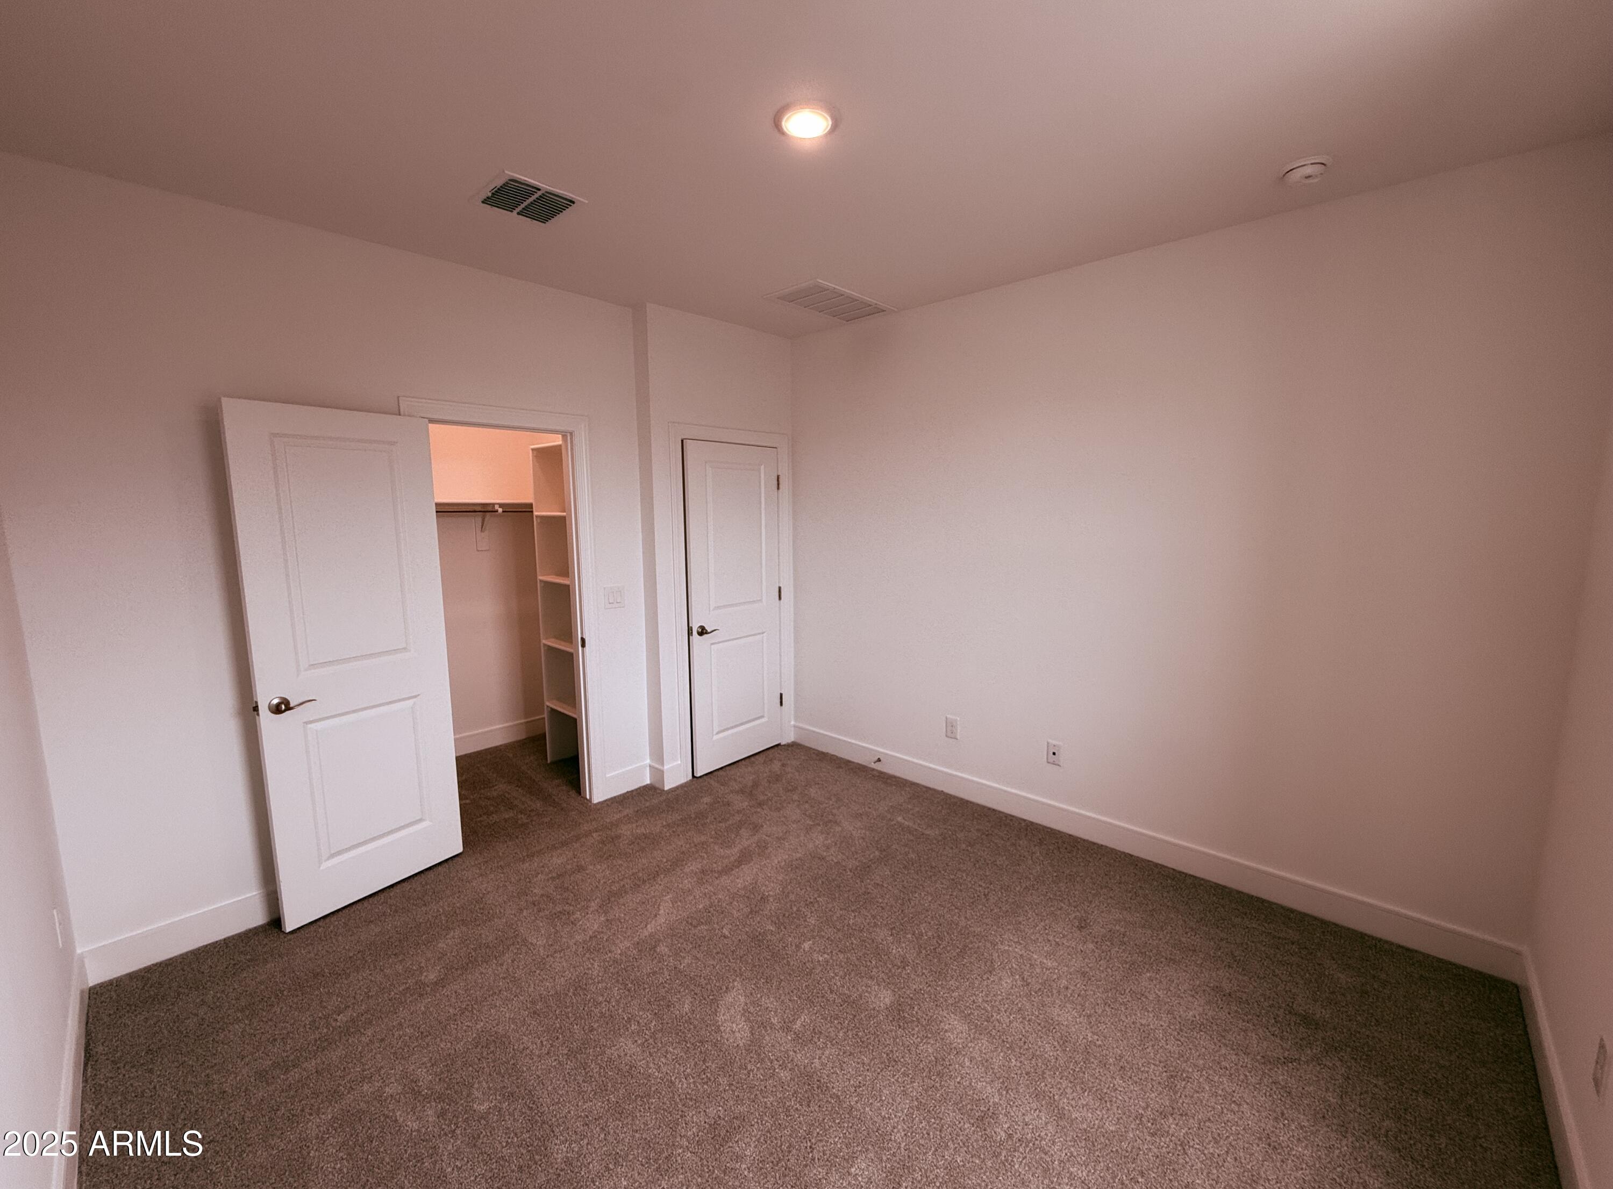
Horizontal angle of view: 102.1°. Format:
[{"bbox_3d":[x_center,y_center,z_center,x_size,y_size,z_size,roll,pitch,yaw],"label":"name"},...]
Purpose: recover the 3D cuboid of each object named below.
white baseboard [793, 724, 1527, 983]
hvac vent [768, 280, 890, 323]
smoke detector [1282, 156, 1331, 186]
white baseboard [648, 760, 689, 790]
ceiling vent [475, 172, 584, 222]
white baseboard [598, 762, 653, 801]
[{"bbox_3d":[1.186,1.129,3.434,3.502,0.130,0.018,7,10,43],"label":"white baseboard"},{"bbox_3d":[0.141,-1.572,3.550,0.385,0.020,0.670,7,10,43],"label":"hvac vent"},{"bbox_3d":[1.646,-1.385,2.152,0.136,0.038,0.136,7,10,43],"label":"smoke detector"},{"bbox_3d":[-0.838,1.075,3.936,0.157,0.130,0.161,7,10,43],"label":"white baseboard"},{"bbox_3d":[-0.996,-1.403,2.348,0.295,0.020,0.293,7,10,43],"label":"ceiling vent"},{"bbox_3d":[-1.042,1.092,3.822,0.018,0.130,0.320,7,10,43],"label":"white baseboard"}]

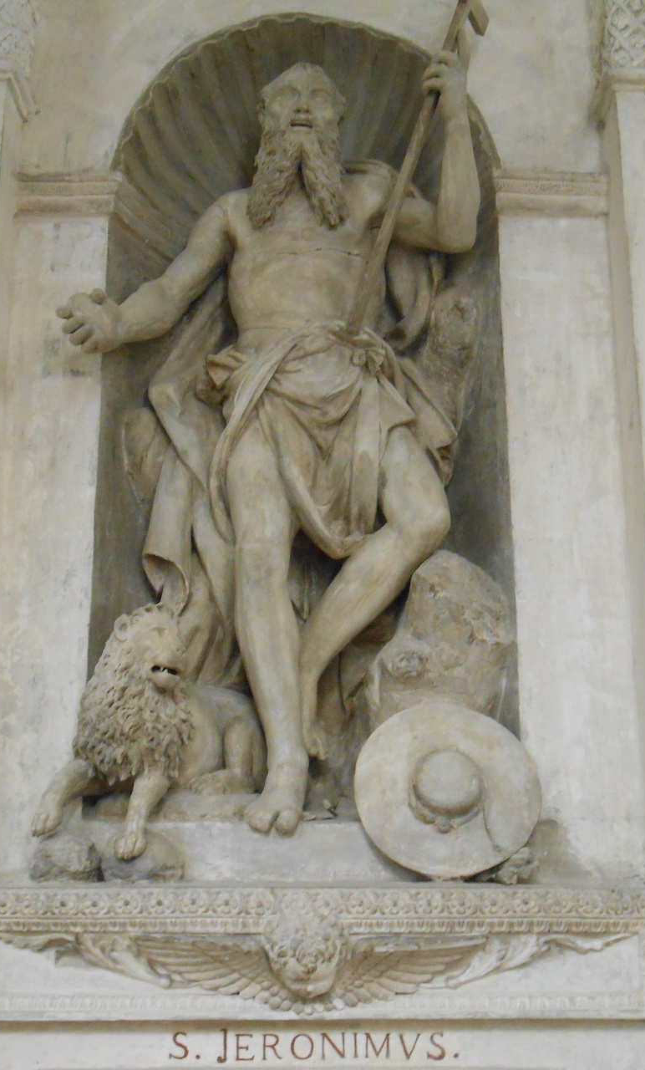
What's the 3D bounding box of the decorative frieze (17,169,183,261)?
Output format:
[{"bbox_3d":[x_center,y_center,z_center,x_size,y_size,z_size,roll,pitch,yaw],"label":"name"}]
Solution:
[{"bbox_3d":[-0.598,-0.847,4.080,0.415,0.135,0.300,0,-19,0],"label":"decorative frieze"}]

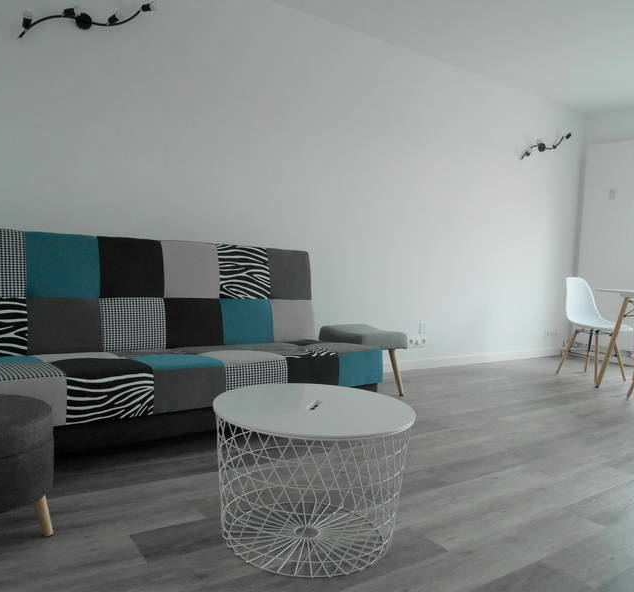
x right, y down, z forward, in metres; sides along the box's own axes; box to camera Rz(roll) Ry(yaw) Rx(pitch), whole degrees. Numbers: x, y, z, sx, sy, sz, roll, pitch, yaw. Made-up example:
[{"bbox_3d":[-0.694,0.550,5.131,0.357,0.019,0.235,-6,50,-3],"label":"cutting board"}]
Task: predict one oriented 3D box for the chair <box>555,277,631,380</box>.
[{"bbox_3d":[2.329,0.283,4.636,0.465,0.830,0.530,1,3,-26],"label":"chair"}]

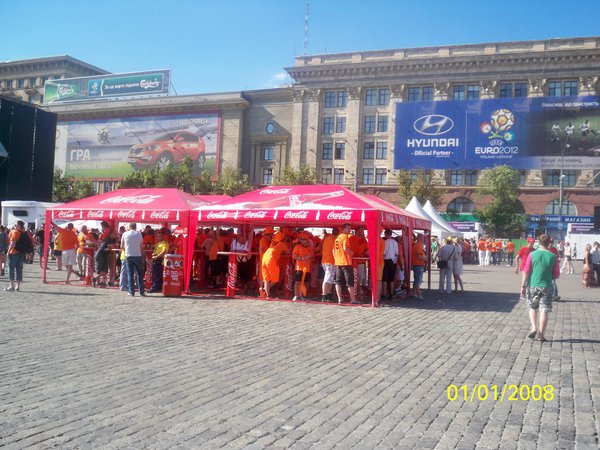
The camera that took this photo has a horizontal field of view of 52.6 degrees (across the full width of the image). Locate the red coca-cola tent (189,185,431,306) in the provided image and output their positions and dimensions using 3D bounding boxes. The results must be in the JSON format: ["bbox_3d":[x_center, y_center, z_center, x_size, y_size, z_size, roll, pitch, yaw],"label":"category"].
[{"bbox_3d":[0.679,0.485,17.921,5.261,2.964,6.203,1,-1,24],"label":"red coca-cola tent"}]

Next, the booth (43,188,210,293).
[{"bbox_3d":[-4.693,0.338,18.614,5.226,2.964,3.119,1,-1,24],"label":"booth"}]

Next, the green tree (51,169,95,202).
[{"bbox_3d":[-32.032,-2.696,84.879,6.400,9.924,6.400,2,-1,-21],"label":"green tree"}]

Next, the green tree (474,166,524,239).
[{"bbox_3d":[23.389,-1.638,71.871,6.100,10.760,6.000,1,-1,18],"label":"green tree"}]

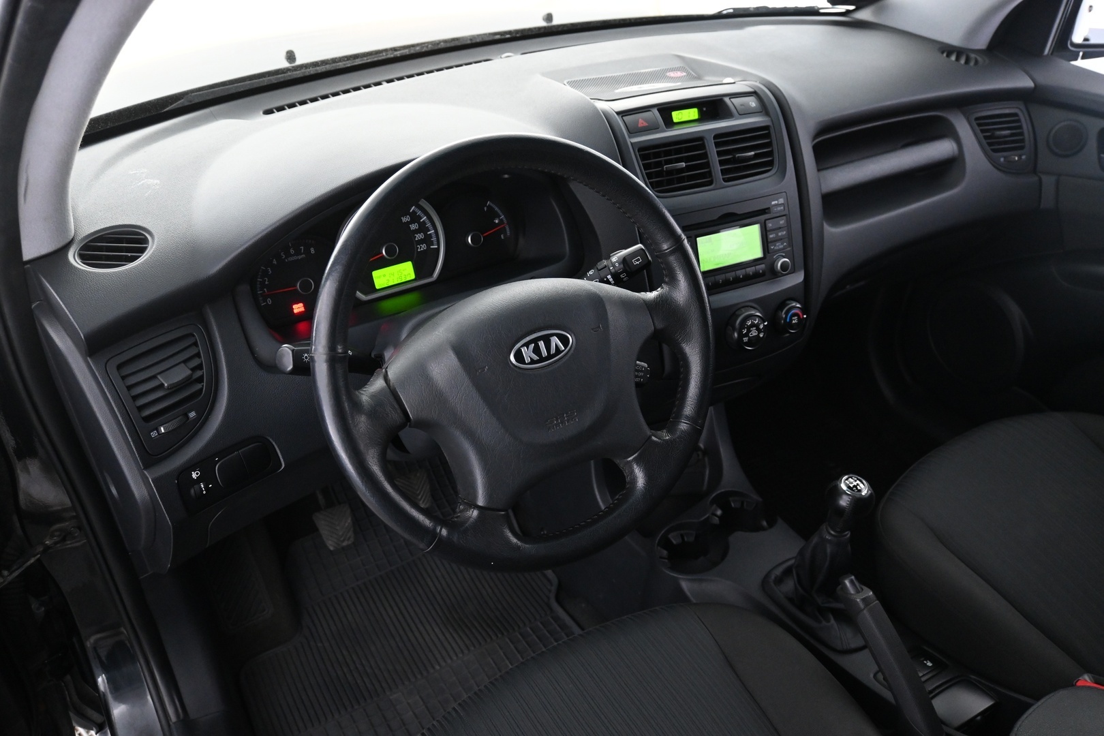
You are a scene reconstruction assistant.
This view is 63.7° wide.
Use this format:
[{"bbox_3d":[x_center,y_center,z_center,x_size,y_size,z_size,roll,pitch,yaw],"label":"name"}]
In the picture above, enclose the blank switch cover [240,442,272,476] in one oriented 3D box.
[{"bbox_3d":[-0.312,0.093,0.940,0.030,0.029,0.012,-28,16,-35],"label":"blank switch cover"}]

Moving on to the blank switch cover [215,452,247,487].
[{"bbox_3d":[-0.334,0.105,0.922,0.030,0.029,0.012,-28,16,-35],"label":"blank switch cover"}]

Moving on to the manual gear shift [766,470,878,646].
[{"bbox_3d":[0.337,0.213,1.091,0.095,0.222,0.150,-19,34,-24],"label":"manual gear shift"}]

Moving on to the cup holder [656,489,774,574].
[{"bbox_3d":[0.238,0.260,1.300,0.172,0.070,0.108,-19,34,-24],"label":"cup holder"}]

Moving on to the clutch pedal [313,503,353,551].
[{"bbox_3d":[-0.326,0.238,1.335,0.058,0.055,0.025,-19,-4,-24],"label":"clutch pedal"}]

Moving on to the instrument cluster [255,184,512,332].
[{"bbox_3d":[-0.181,-0.141,1.023,0.318,0.126,0.060,-19,12,-24],"label":"instrument cluster"}]

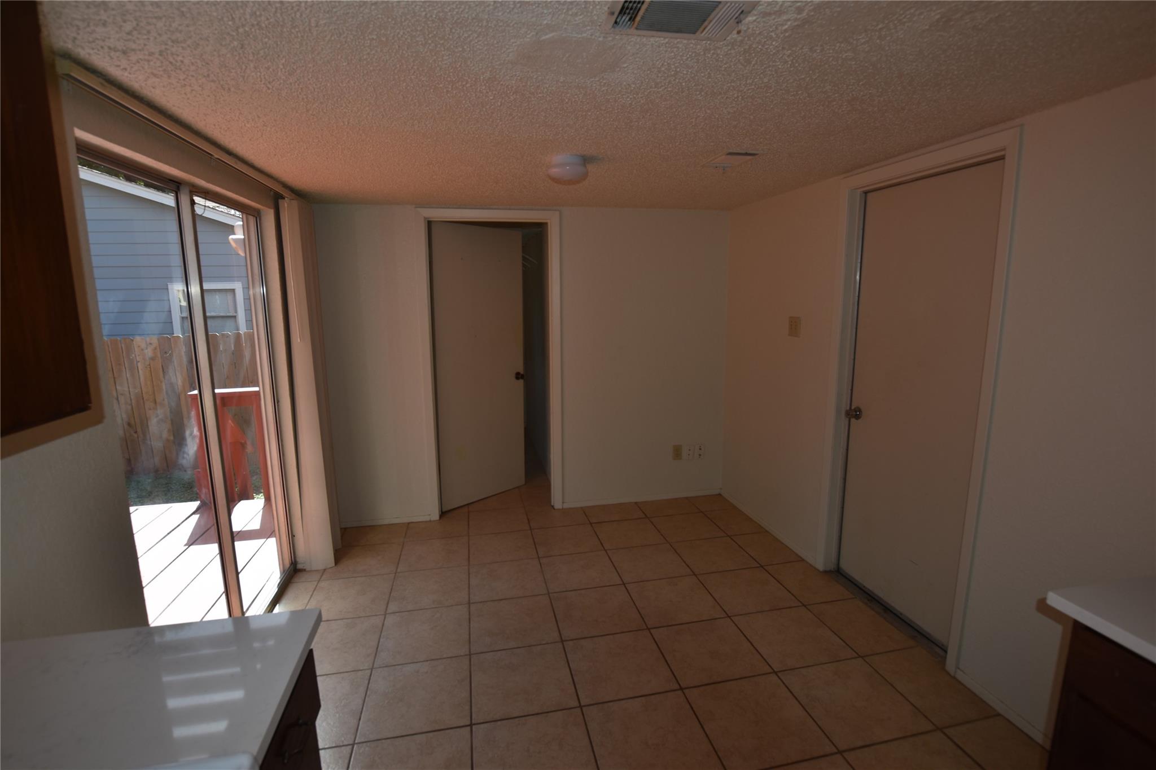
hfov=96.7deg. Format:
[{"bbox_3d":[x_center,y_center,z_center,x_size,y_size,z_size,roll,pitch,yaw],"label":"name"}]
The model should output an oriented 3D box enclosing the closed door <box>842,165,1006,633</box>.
[{"bbox_3d":[1.554,0.101,2.376,0.050,2.032,0.743,-3,10,-12],"label":"closed door"}]

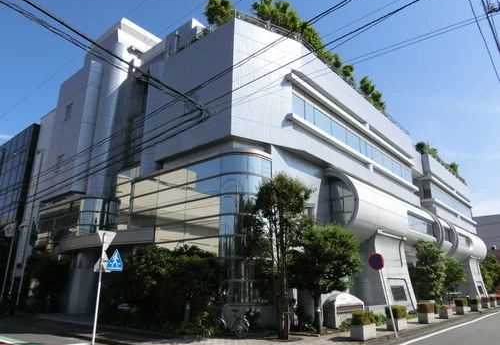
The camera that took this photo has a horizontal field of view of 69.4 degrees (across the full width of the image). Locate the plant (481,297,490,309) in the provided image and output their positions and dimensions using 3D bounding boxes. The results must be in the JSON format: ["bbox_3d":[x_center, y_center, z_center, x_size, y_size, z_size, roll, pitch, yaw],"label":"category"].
[{"bbox_3d":[18.142,10.088,27.960,0.570,0.840,0.980,-14,-22,39],"label":"plant"}]

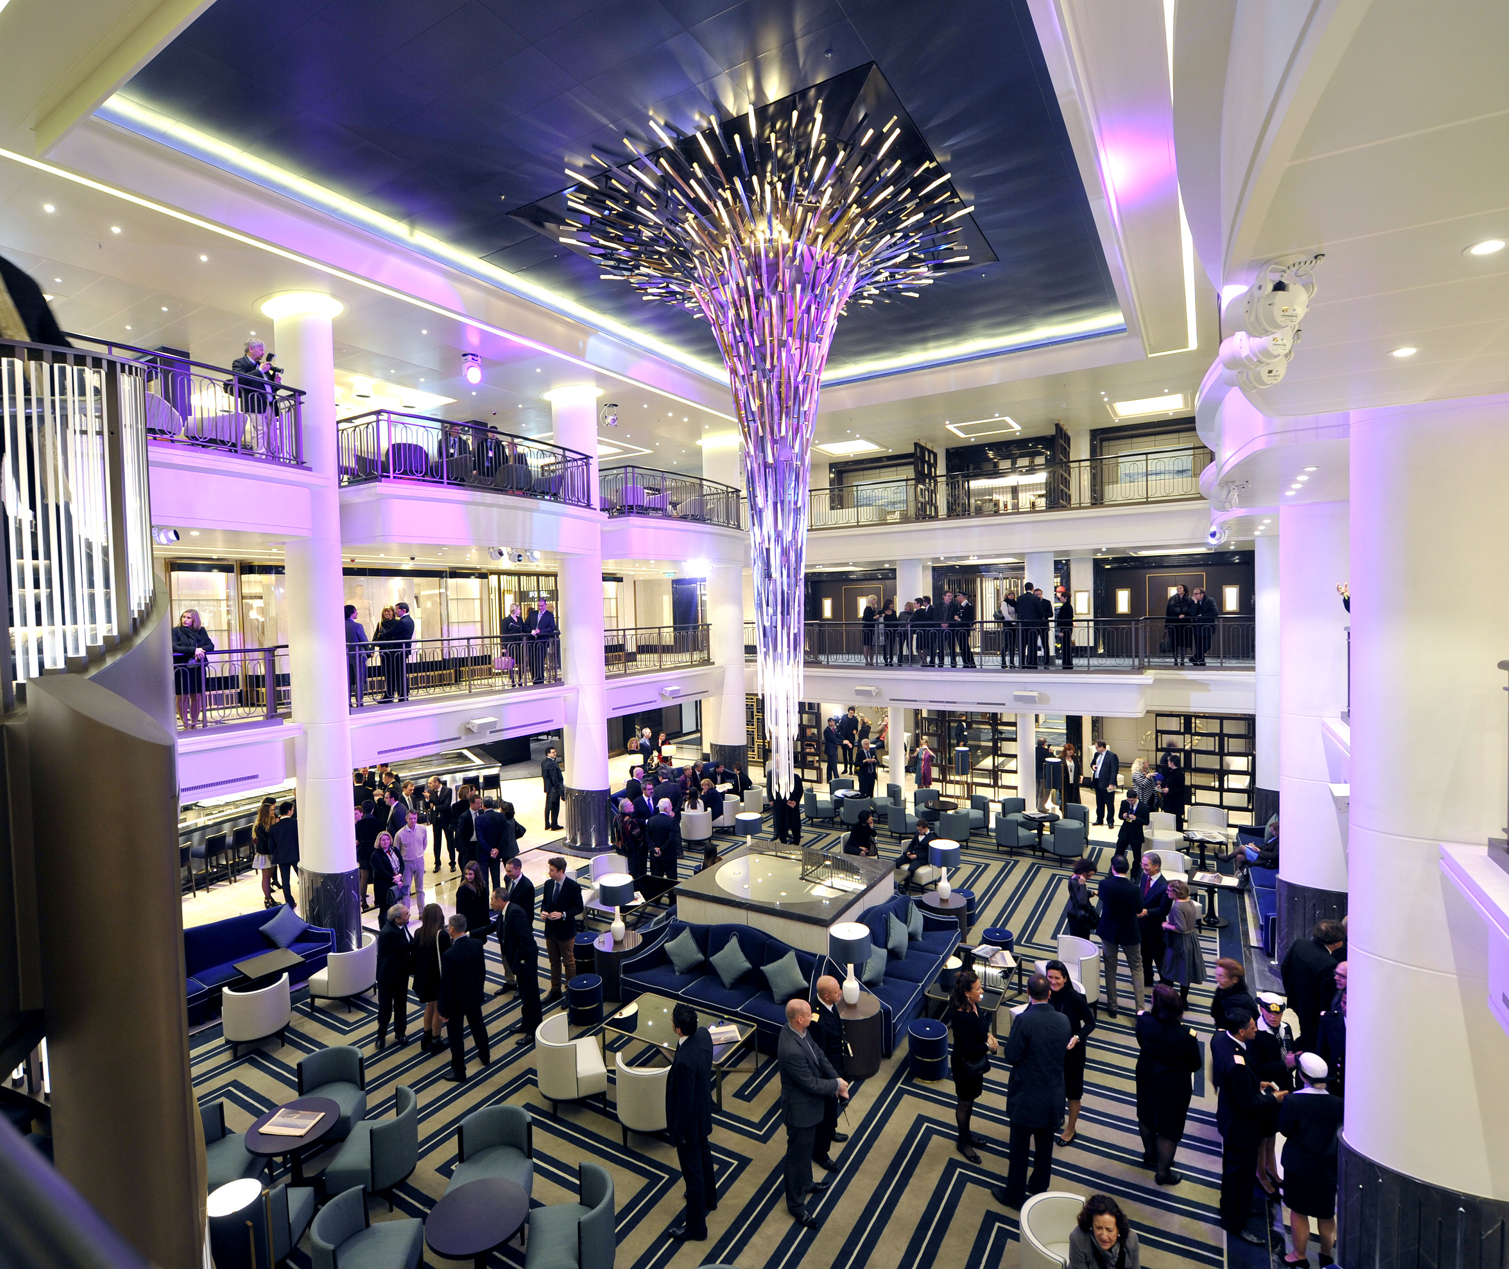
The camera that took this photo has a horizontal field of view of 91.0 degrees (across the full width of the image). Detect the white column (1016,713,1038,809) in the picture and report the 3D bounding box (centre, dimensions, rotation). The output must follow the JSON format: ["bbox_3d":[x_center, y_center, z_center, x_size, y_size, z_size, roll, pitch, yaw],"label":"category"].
[{"bbox_3d":[6.171,2.798,16.784,0.380,2.550,0.380,0,2,32],"label":"white column"}]

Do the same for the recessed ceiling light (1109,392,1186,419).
[{"bbox_3d":[9.407,-5.450,17.647,1.580,0.100,1.670,0,2,32],"label":"recessed ceiling light"}]

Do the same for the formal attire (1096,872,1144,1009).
[{"bbox_3d":[4.421,3.689,8.898,0.540,1.680,0.340,0,2,32],"label":"formal attire"}]

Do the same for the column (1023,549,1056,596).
[{"bbox_3d":[6.870,-0.663,17.875,0.660,2.680,0.660,0,2,32],"label":"column"}]

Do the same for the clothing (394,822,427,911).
[{"bbox_3d":[-5.707,3.864,12.321,0.530,1.470,0.330,-3,2,-27],"label":"clothing"}]

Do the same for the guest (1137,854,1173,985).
[{"bbox_3d":[5.086,3.614,9.473,0.400,1.730,0.520,-2,2,-7],"label":"guest"}]

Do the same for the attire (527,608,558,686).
[{"bbox_3d":[-4.481,0.212,15.604,0.560,1.620,0.380,-1,2,4],"label":"attire"}]

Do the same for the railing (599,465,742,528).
[{"bbox_3d":[-1.797,-3.100,17.629,1.150,1.080,4.500,0,2,32],"label":"railing"}]

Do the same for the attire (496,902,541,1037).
[{"bbox_3d":[-2.694,3.796,8.406,0.620,1.500,0.500,-3,2,-30],"label":"attire"}]

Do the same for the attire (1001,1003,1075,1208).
[{"bbox_3d":[2.327,3.855,6.138,0.560,1.620,0.420,-1,2,15],"label":"attire"}]

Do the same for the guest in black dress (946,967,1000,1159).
[{"bbox_3d":[1.992,3.925,6.799,0.380,1.690,0.460,0,2,30],"label":"guest in black dress"}]

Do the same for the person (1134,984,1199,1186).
[{"bbox_3d":[3.565,3.822,6.411,0.360,1.660,0.520,-3,2,-40],"label":"person"}]

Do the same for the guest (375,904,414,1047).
[{"bbox_3d":[-4.200,3.950,8.635,0.360,1.640,0.520,-1,2,15],"label":"guest"}]

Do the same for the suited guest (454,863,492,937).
[{"bbox_3d":[-3.827,3.948,10.123,0.480,1.670,0.340,-2,2,-9],"label":"suited guest"}]

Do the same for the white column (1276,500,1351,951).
[{"bbox_3d":[7.074,1.321,9.087,1.080,6.000,0.650,0,2,32],"label":"white column"}]

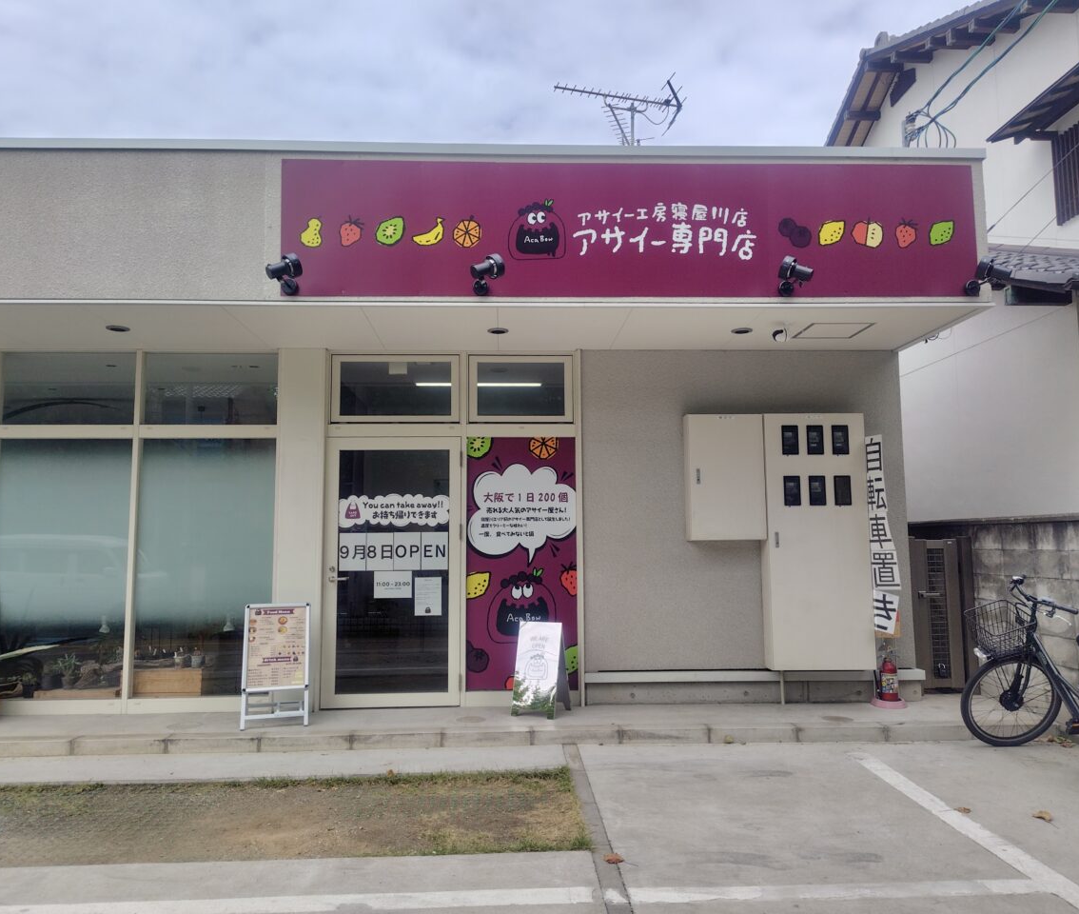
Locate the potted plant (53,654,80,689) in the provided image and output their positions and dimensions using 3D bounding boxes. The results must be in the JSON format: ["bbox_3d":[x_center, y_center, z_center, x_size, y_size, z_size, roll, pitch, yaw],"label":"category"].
[{"bbox_3d":[-3.771,1.711,6.454,0.210,0.285,0.200,0,-6,-2],"label":"potted plant"}]

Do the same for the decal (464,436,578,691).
[{"bbox_3d":[-0.142,0.831,6.418,0.880,1.998,0.020,0,-6,-2],"label":"decal"}]

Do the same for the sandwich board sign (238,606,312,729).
[{"bbox_3d":[-1.912,1.493,5.901,0.452,0.843,0.456,1,-6,-16],"label":"sandwich board sign"}]

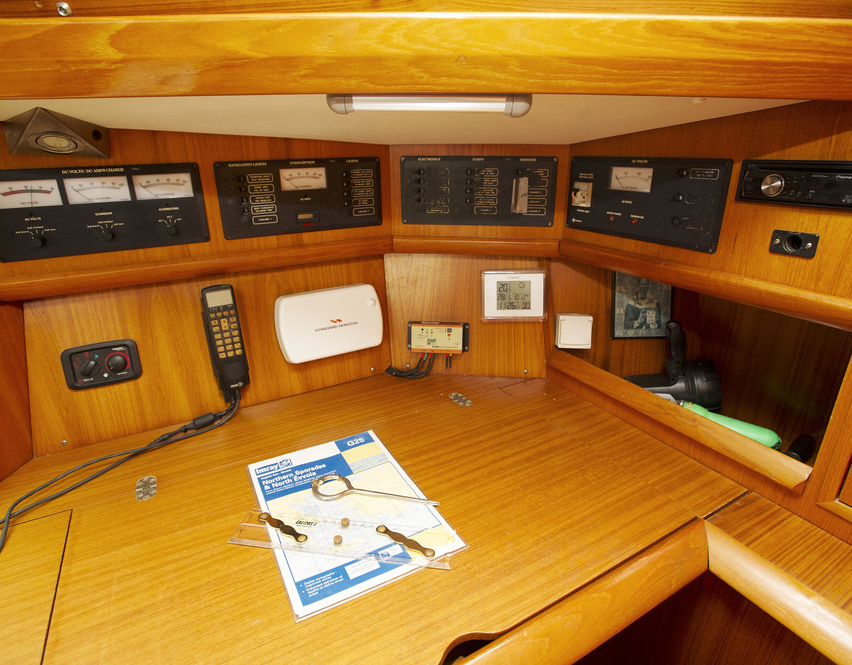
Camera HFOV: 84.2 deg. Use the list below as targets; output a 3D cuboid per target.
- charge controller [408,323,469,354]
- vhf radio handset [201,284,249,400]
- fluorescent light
[{"bbox_3d":[0.030,0.016,1.166,0.152,0.075,0.034,1,18,6],"label":"charge controller"},{"bbox_3d":[-0.408,0.020,0.964,0.056,0.226,0.060,-13,19,-27],"label":"vhf radio handset"},{"bbox_3d":[0.004,-0.290,0.590,0.257,0.037,0.041,-1,15,-6],"label":"fluorescent light"}]

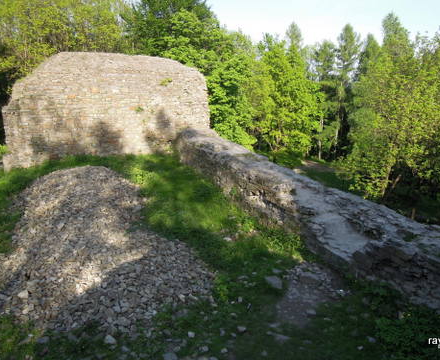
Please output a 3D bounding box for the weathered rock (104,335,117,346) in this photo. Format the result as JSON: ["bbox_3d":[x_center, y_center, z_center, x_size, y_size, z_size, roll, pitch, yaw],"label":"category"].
[{"bbox_3d":[-1.196,1.748,3.636,0.125,0.090,0.110,0,11,0],"label":"weathered rock"}]

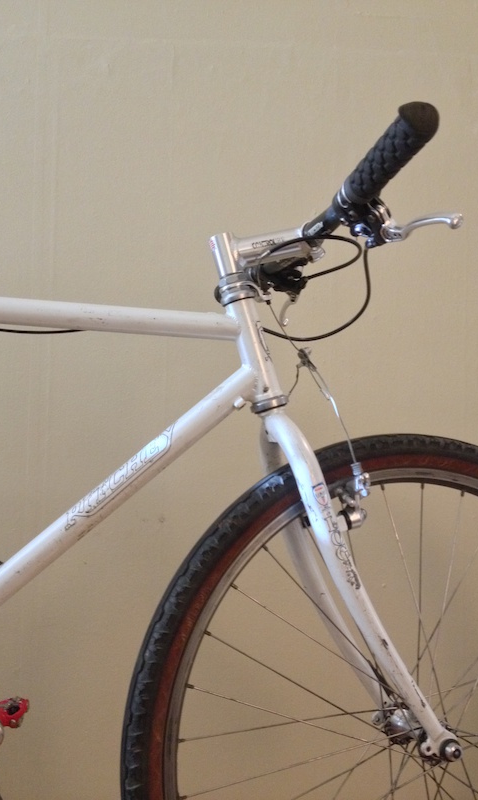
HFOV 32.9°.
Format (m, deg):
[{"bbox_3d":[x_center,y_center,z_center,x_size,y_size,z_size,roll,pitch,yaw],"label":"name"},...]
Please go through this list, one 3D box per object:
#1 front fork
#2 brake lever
[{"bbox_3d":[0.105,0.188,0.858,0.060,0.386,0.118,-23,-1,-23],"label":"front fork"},{"bbox_3d":[0.169,-0.162,0.758,0.024,0.016,0.108,46,-18,-22],"label":"brake lever"}]

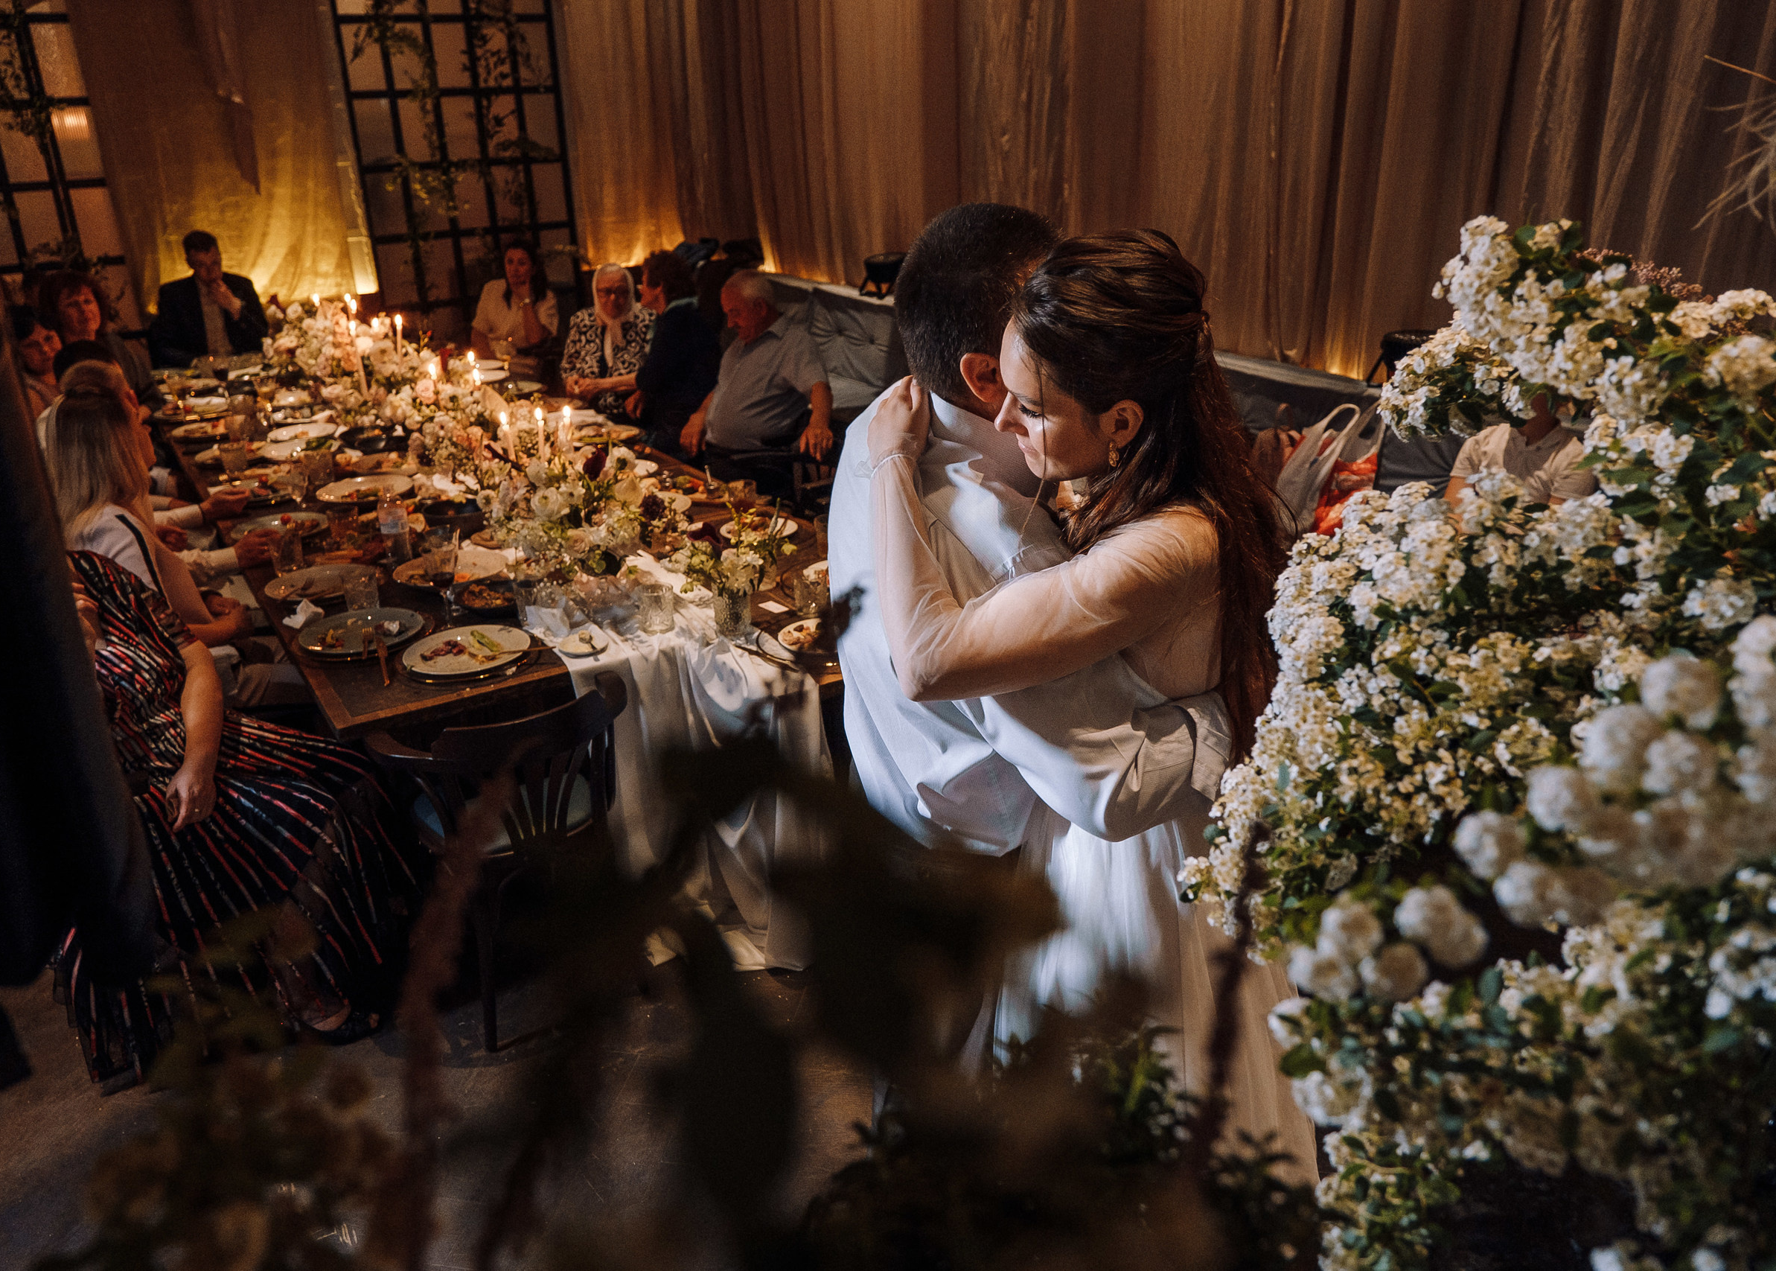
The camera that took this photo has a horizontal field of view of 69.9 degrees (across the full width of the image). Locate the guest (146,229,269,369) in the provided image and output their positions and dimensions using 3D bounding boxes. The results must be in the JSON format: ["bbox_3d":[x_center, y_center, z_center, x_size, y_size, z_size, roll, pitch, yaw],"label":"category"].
[{"bbox_3d":[-3.219,-1.270,6.268,0.560,1.375,0.700,-14,25,-28],"label":"guest"}]

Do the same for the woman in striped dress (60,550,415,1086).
[{"bbox_3d":[-1.522,0.186,2.773,0.800,1.270,0.580,-7,23,-14],"label":"woman in striped dress"}]

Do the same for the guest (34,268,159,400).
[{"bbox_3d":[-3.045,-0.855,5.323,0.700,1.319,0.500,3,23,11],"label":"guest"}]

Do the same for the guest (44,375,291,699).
[{"bbox_3d":[-1.706,-0.051,3.320,0.750,1.300,0.500,-15,26,-30],"label":"guest"}]

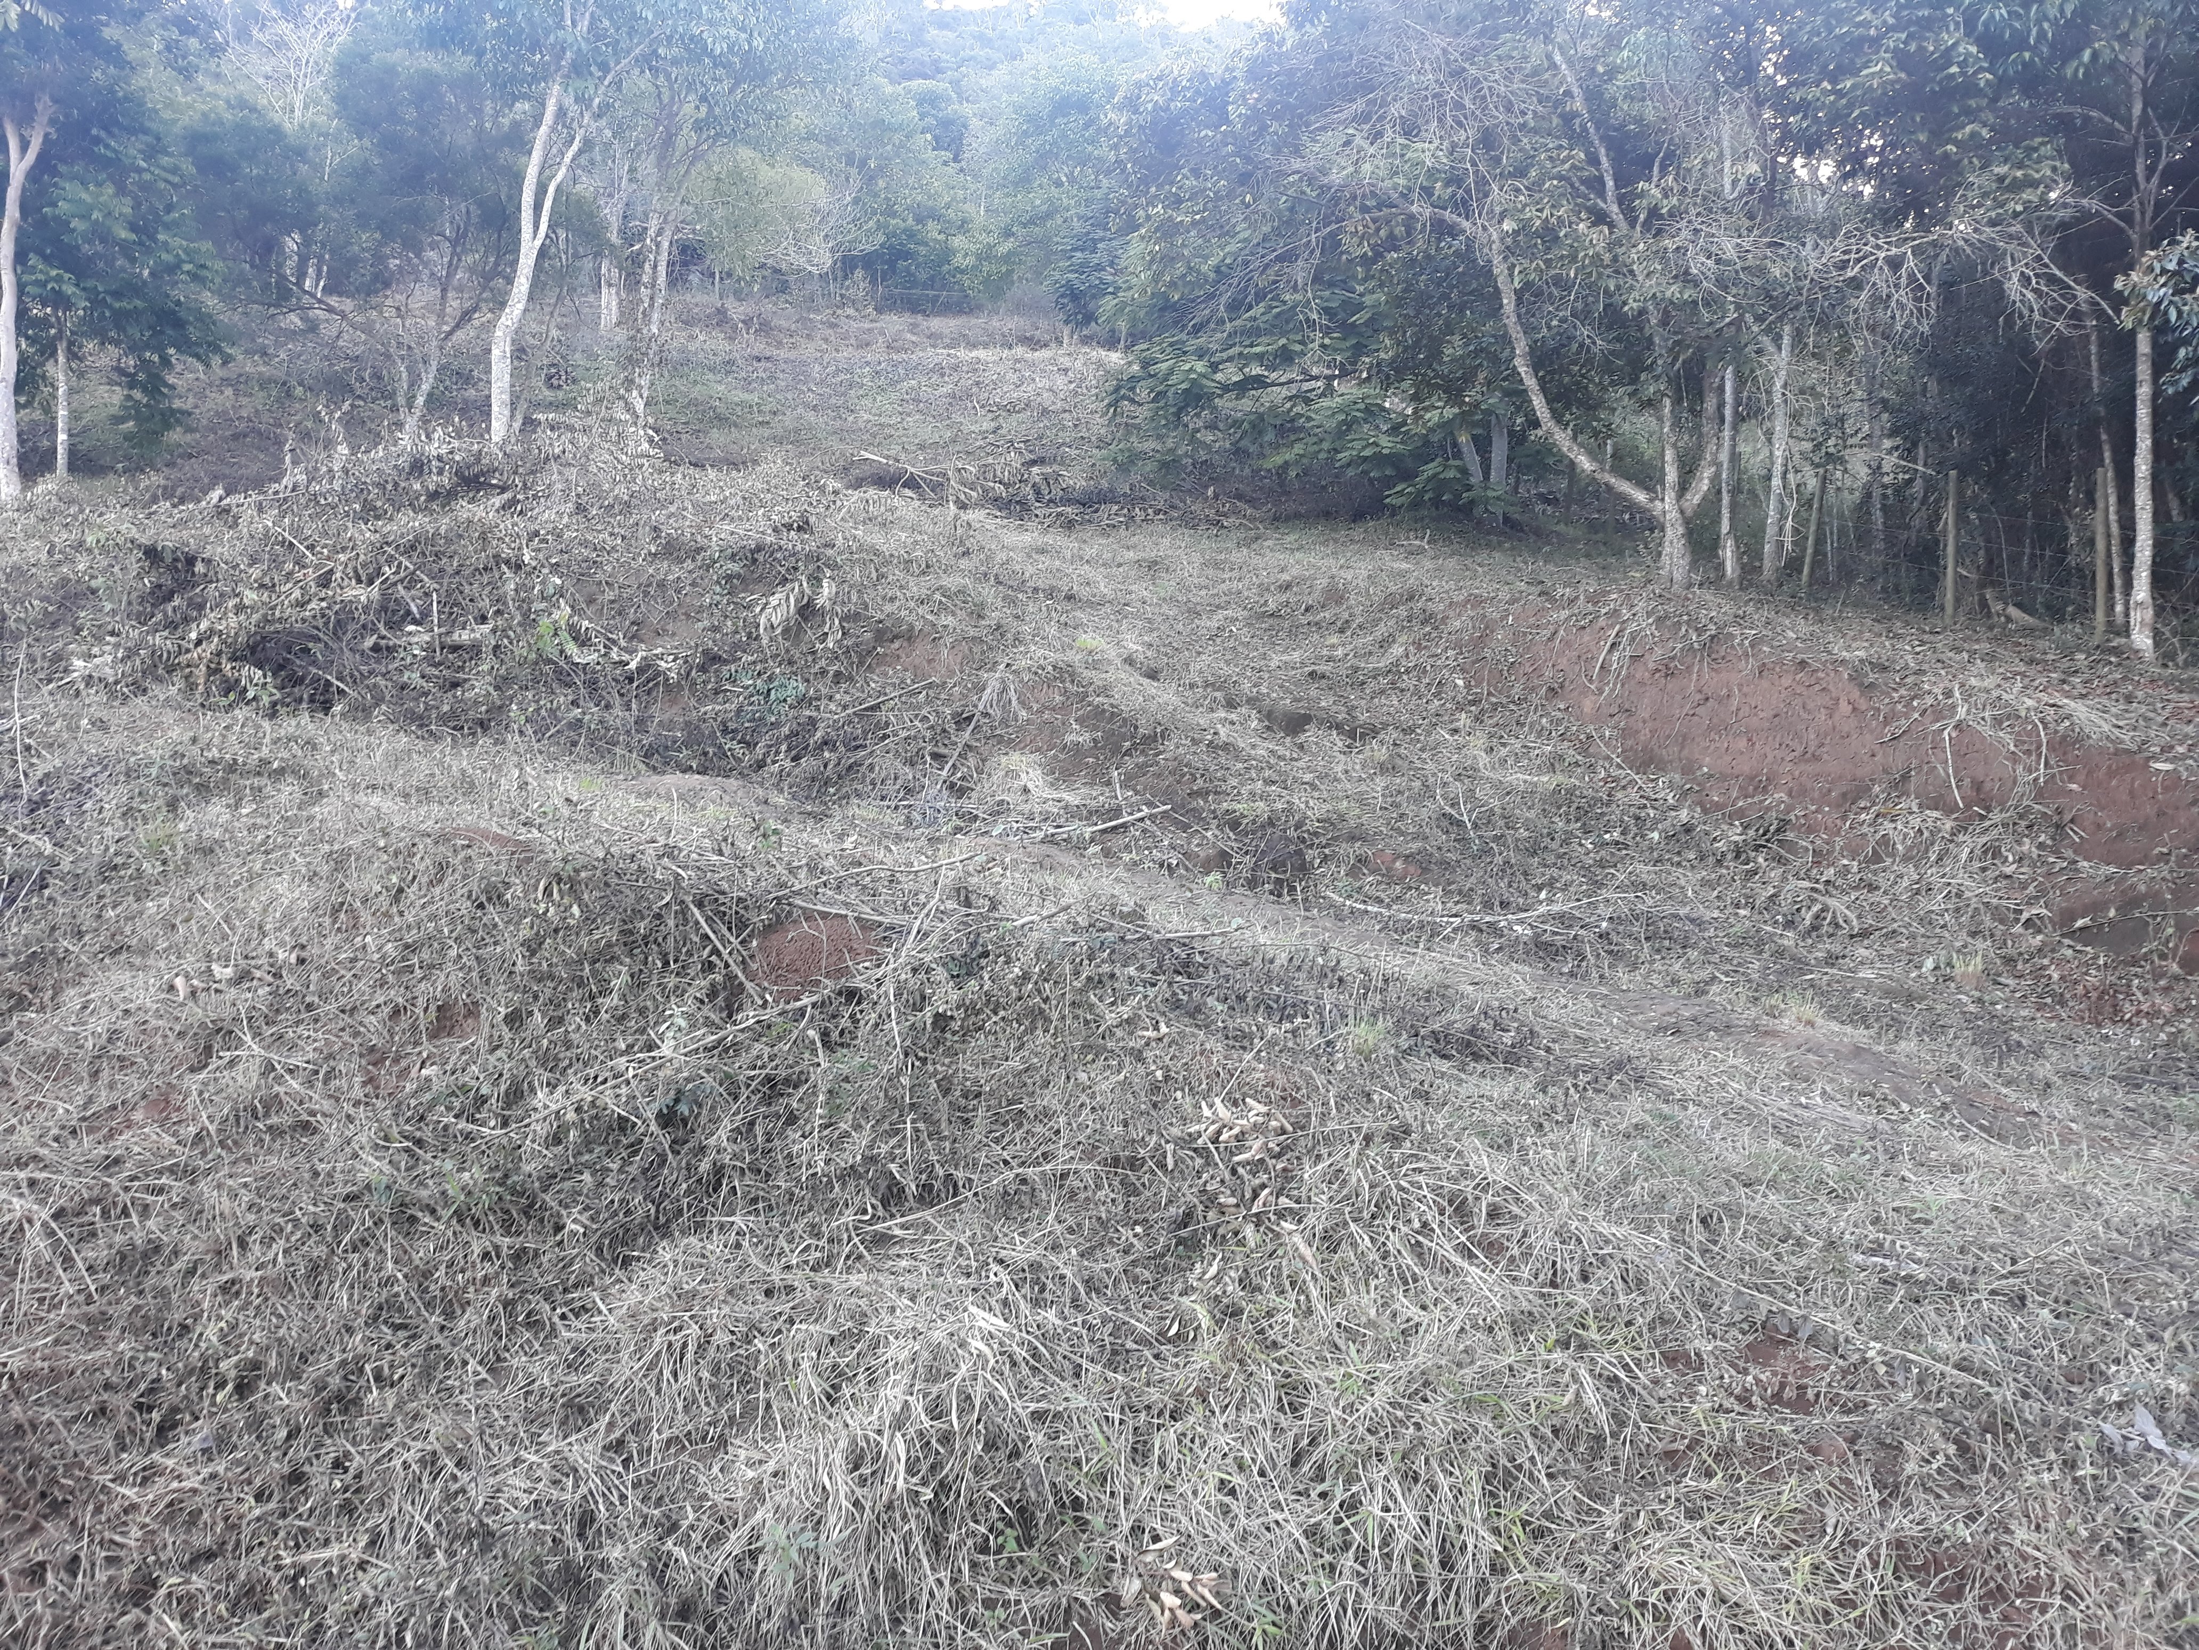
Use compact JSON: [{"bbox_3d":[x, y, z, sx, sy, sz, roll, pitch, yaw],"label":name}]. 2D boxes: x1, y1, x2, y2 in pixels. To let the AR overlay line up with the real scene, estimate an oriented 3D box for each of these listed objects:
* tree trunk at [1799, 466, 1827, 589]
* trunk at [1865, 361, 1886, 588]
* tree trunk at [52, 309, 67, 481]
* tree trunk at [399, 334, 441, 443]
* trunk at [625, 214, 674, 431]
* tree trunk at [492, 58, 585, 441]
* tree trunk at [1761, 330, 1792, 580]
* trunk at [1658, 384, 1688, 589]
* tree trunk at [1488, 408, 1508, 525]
[{"bbox_3d":[8.448,-3.518,20.300,0.316,1.444,0.200,0,2,0],"label":"tree trunk"},{"bbox_3d":[9.497,-4.280,21.000,0.245,2.776,0.220,0,2,0],"label":"trunk"},{"bbox_3d":[-11.826,-4.883,19.500,0.152,1.973,0.150,0,2,0],"label":"tree trunk"},{"bbox_3d":[-8.110,-5.205,20.500,0.498,1.355,0.350,0,2,0],"label":"tree trunk"},{"bbox_3d":[-6.036,-6.738,23.000,0.648,2.903,0.450,0,2,0],"label":"trunk"},{"bbox_3d":[-6.396,-6.465,19.500,1.061,4.316,0.700,0,2,0],"label":"tree trunk"},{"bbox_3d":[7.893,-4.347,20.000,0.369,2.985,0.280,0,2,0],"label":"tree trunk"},{"bbox_3d":[6.356,-3.749,19.000,0.314,2.189,0.300,0,2,0],"label":"trunk"},{"bbox_3d":[5.693,-5.116,24.500,0.262,1.669,0.250,0,2,0],"label":"tree trunk"}]

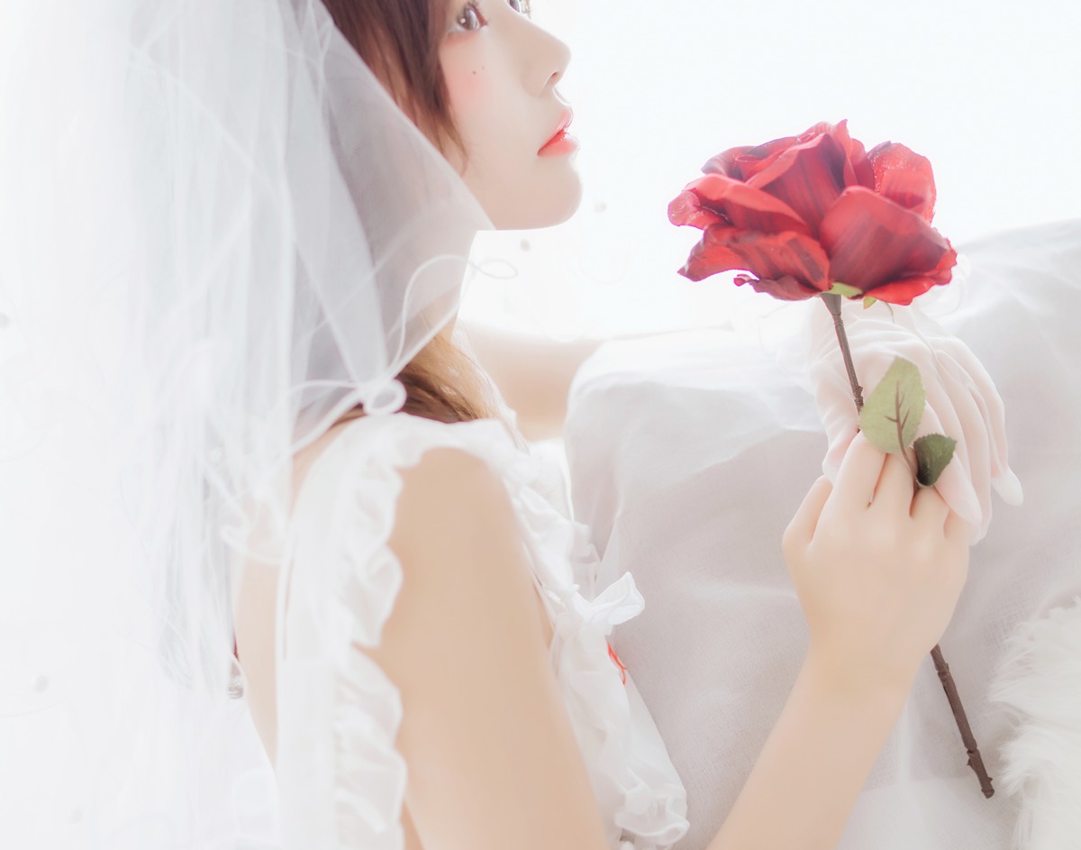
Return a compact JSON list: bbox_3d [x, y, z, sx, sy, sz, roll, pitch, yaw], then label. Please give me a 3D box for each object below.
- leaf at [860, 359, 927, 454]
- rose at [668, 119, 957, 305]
[{"bbox_3d":[0.174,-0.010,0.780,0.031,0.047,0.012,-6,6,8],"label":"leaf"},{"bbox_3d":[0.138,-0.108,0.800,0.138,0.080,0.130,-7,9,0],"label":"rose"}]

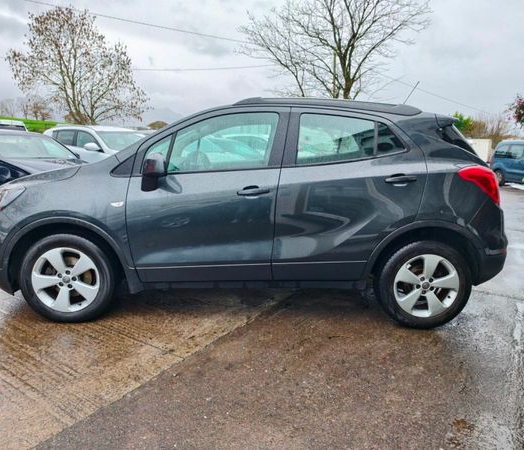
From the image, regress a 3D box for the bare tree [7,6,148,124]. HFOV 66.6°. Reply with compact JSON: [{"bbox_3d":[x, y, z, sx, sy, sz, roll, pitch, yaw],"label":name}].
[{"bbox_3d":[-11.106,-9.360,24.000,8.500,7.700,7.500,1,10,0],"label":"bare tree"}]

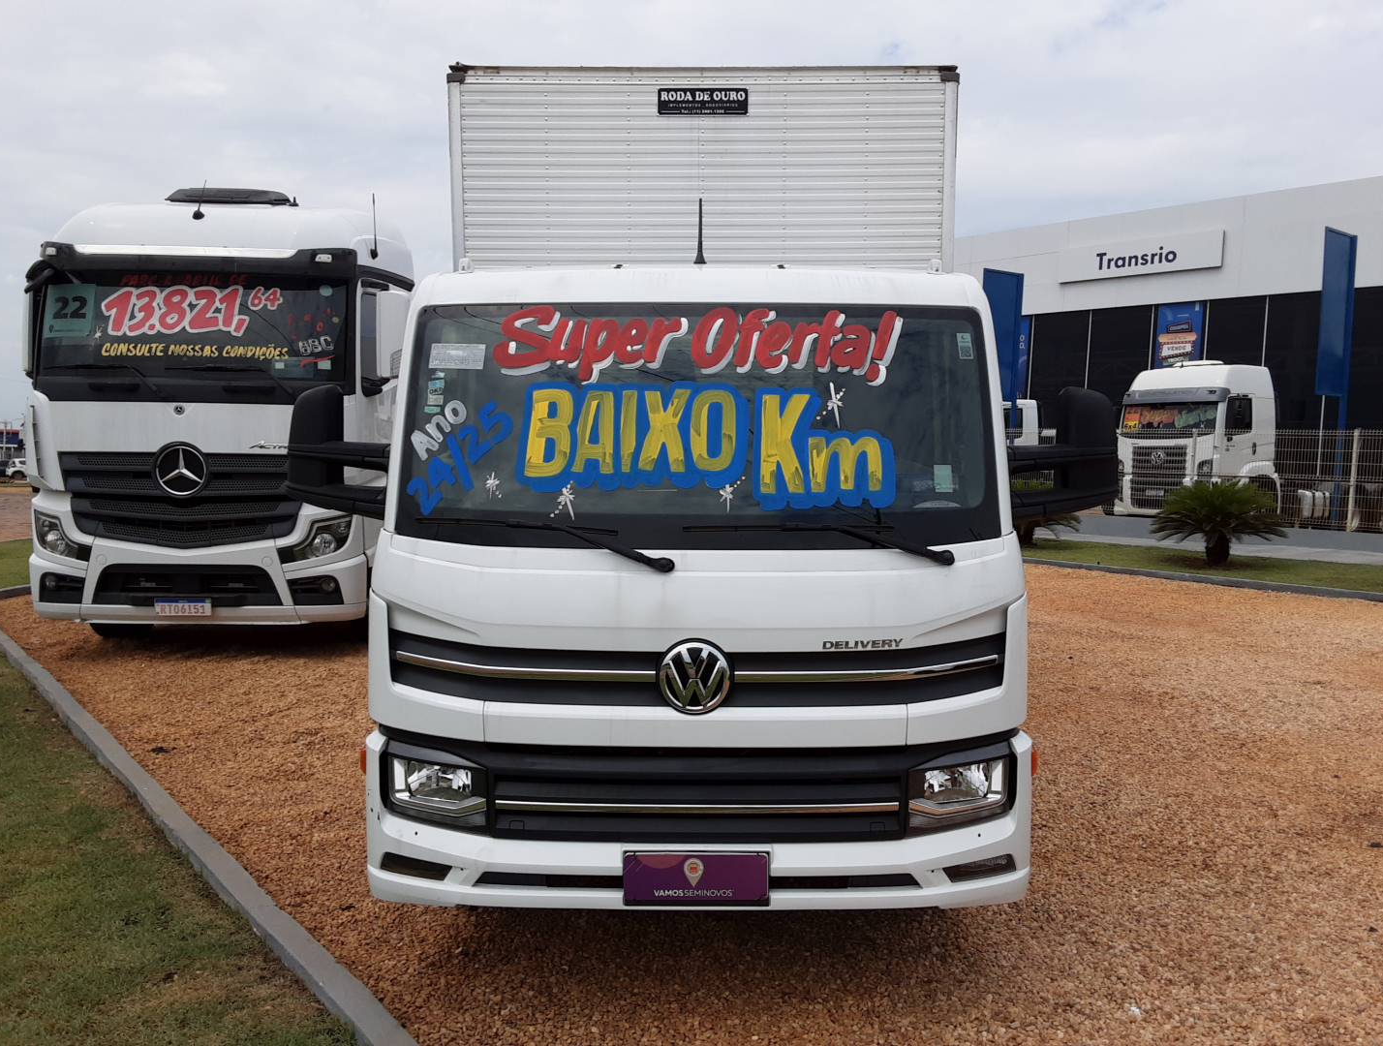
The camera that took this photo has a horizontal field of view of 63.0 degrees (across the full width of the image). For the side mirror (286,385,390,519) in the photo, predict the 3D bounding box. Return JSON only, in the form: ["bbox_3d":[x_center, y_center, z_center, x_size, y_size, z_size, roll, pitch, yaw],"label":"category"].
[{"bbox_3d":[-1.176,-0.240,3.768,0.340,0.450,0.230,0,5,1],"label":"side mirror"}]

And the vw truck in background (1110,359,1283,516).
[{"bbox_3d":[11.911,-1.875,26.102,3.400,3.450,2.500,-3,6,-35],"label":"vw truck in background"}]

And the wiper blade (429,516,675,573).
[{"bbox_3d":[-0.458,0.053,3.446,0.790,0.170,0.130,1,5,13],"label":"wiper blade"}]

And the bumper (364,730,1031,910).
[{"bbox_3d":[0.017,0.862,3.433,2.080,0.470,0.440,0,5,1],"label":"bumper"}]

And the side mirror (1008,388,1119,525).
[{"bbox_3d":[1.225,-0.225,3.709,0.360,0.450,0.230,0,5,1],"label":"side mirror"}]

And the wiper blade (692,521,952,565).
[{"bbox_3d":[0.376,0.056,3.404,0.820,0.140,0.130,0,5,1],"label":"wiper blade"}]

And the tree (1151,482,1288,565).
[{"bbox_3d":[6.491,0.007,13.900,1.650,1.070,1.600,0,5,0],"label":"tree"}]

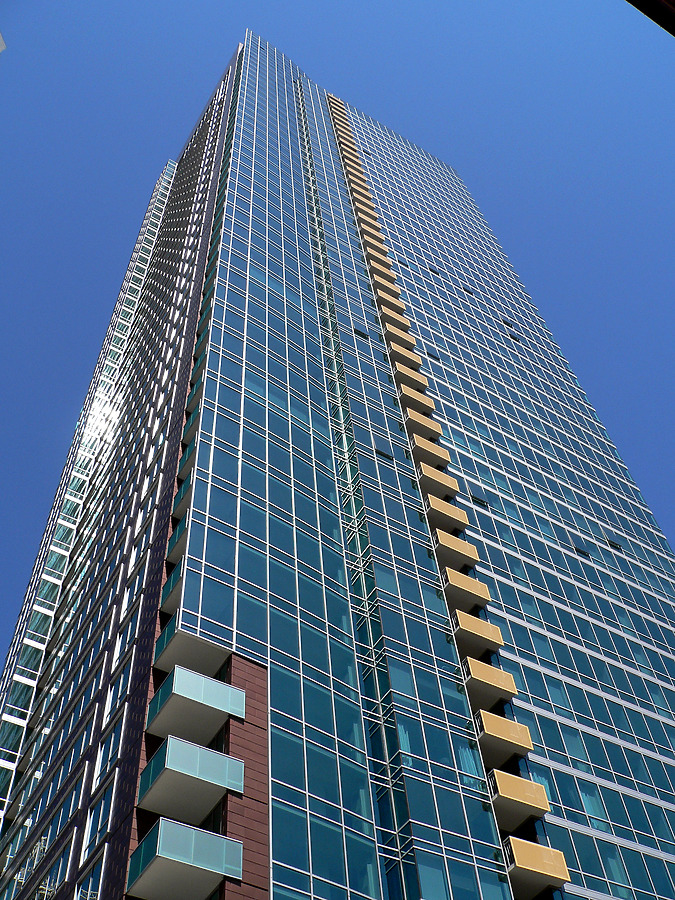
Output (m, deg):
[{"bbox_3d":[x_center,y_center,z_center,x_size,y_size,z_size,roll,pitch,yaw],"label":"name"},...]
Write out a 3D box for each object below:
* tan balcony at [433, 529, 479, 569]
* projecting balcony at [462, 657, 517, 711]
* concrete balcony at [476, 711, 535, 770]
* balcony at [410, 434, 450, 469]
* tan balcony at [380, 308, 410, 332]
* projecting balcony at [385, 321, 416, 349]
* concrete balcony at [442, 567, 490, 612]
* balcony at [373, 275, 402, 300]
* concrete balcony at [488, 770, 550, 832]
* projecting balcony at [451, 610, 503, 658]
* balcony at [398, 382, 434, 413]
[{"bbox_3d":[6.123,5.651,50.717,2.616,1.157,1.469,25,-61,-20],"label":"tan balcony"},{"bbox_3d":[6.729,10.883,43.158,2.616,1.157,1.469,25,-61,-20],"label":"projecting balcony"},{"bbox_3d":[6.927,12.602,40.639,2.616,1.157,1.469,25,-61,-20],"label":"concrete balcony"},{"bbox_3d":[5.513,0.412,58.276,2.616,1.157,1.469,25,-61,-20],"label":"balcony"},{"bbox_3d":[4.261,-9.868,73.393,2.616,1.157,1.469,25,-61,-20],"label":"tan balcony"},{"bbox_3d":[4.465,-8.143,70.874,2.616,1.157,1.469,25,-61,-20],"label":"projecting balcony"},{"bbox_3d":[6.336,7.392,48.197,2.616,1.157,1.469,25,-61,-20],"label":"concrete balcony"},{"bbox_3d":[3.834,-13.374,78.661,2.604,1.184,1.400,25,-61,-20],"label":"balcony"},{"bbox_3d":[7.039,14.127,37.718,2.604,1.184,1.400,25,-61,-20],"label":"concrete balcony"},{"bbox_3d":[6.515,9.066,45.353,2.604,1.184,1.400,25,-61,-20],"label":"projecting balcony"},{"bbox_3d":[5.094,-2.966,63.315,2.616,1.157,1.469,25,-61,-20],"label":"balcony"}]

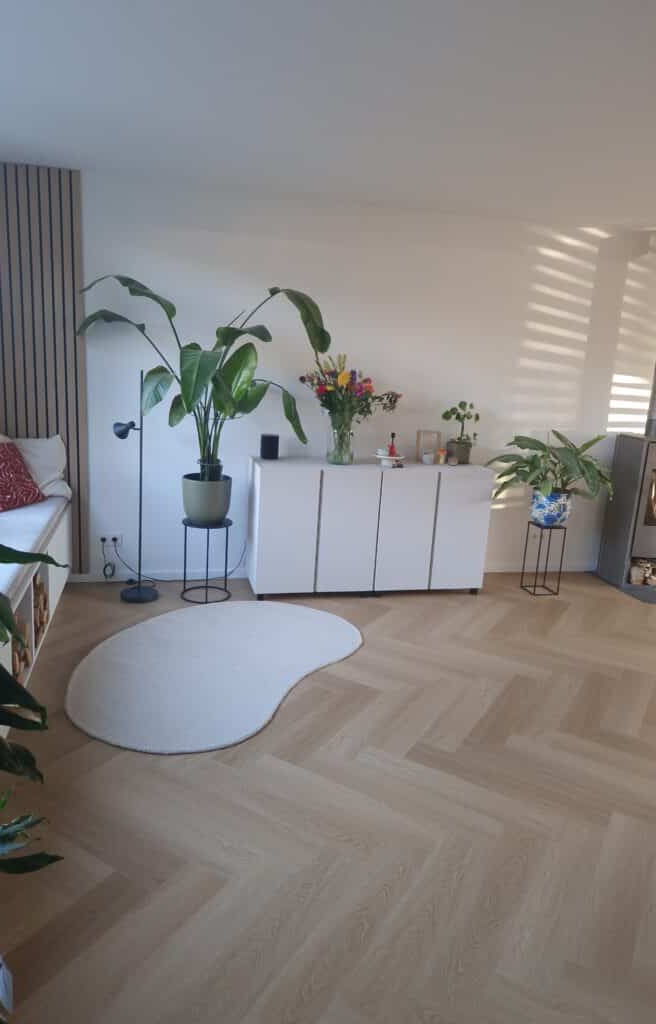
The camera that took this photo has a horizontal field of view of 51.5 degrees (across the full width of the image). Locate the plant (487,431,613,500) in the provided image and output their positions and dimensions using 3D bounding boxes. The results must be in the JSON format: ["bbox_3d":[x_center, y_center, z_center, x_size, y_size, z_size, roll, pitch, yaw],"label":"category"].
[{"bbox_3d":[1.546,-0.318,4.711,0.800,0.460,0.720,0,13,-14],"label":"plant"}]

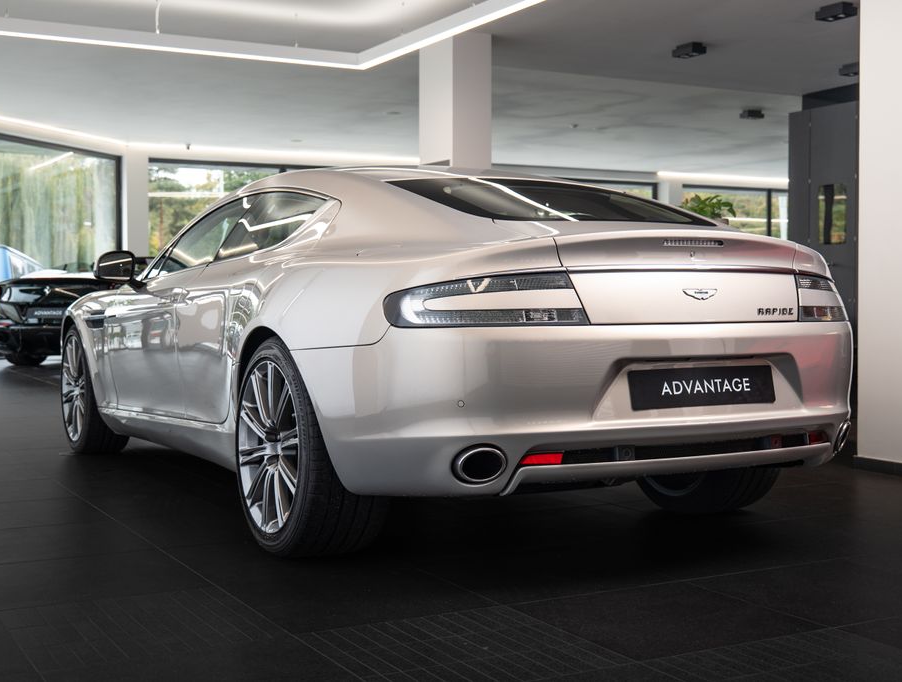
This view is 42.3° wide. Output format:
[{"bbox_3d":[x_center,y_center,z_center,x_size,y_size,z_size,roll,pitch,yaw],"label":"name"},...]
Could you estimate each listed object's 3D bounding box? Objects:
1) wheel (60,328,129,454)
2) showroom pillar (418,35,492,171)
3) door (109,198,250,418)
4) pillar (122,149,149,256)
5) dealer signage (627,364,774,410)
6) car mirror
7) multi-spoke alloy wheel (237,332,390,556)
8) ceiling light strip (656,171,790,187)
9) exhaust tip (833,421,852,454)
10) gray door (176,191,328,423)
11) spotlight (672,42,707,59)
[{"bbox_3d":[-1.943,0.254,6.368,0.250,0.704,0.704,-1,2,-29],"label":"wheel"},{"bbox_3d":[0.032,-1.020,9.928,0.375,3.040,0.600,-1,2,-28],"label":"showroom pillar"},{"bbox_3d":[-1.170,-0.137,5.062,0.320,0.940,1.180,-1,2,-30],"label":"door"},{"bbox_3d":[-5.066,-1.431,18.817,0.370,3.330,0.370,-1,2,-28],"label":"pillar"},{"bbox_3d":[0.716,0.131,3.275,0.520,0.110,0.020,-1,-10,-29],"label":"dealer signage"},{"bbox_3d":[-1.519,-0.329,5.249,0.205,0.155,0.150,-1,2,-30],"label":"car mirror"},{"bbox_3d":[-0.451,0.329,3.734,0.300,0.710,0.710,-1,2,-30],"label":"multi-spoke alloy wheel"},{"bbox_3d":[5.406,-3.197,22.950,3.160,0.130,0.120,-1,2,-24],"label":"ceiling light strip"},{"bbox_3d":[1.252,0.309,3.762,0.150,0.100,0.120,-1,2,-30],"label":"exhaust tip"},{"bbox_3d":[-0.741,-0.144,4.260,0.330,0.880,0.920,-1,2,-29],"label":"gray door"},{"bbox_3d":[2.568,-3.115,12.500,0.190,0.125,0.320,-1,2,-30],"label":"spotlight"}]

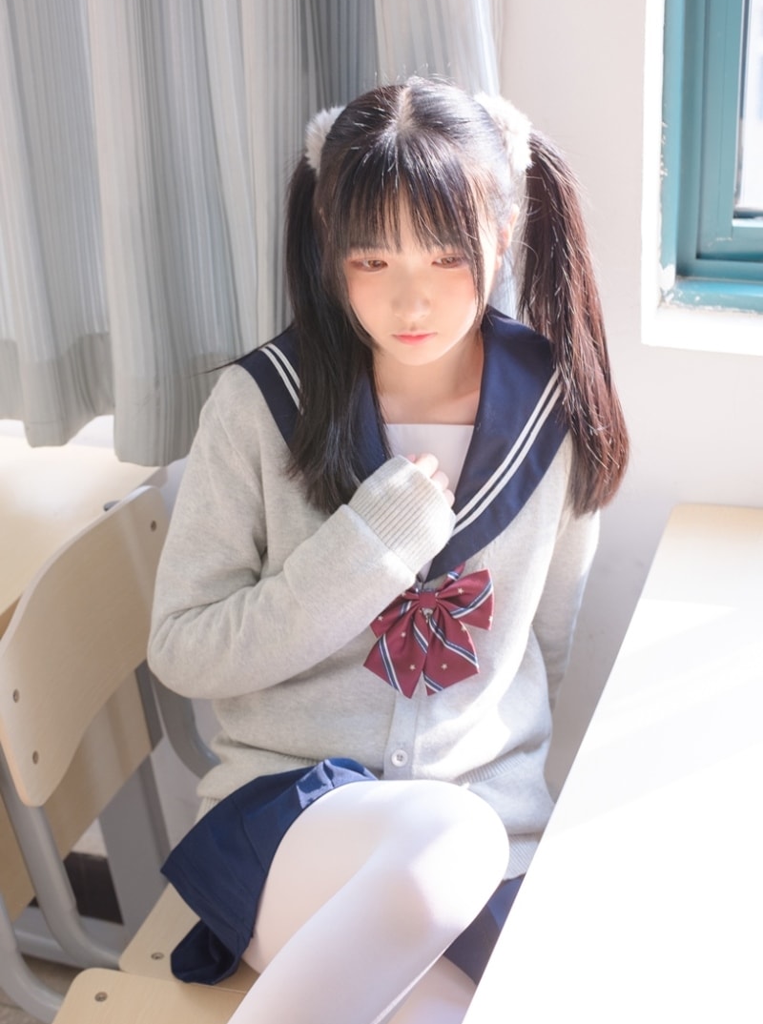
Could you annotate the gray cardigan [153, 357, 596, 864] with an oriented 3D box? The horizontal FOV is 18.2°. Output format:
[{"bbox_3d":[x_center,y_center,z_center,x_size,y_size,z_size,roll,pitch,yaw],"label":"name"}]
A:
[{"bbox_3d":[-0.009,0.105,2.360,0.440,0.510,0.340,-10,35,-11],"label":"gray cardigan"}]

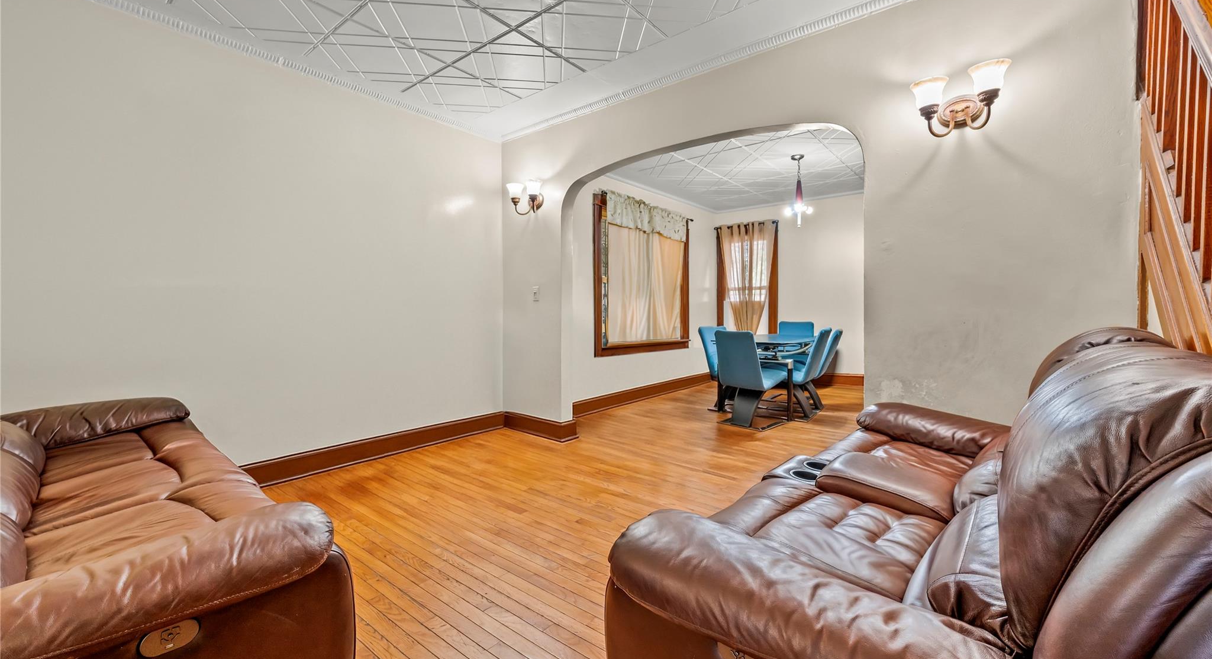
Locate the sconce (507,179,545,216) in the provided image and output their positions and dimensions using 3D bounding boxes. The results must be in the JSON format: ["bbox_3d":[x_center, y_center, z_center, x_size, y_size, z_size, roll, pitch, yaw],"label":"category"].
[{"bbox_3d":[-0.639,-1.077,3.896,0.361,0.248,0.221,1,3,38],"label":"sconce"}]

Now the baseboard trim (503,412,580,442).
[{"bbox_3d":[-0.598,0.836,4.168,0.802,0.150,0.210,1,3,38],"label":"baseboard trim"}]

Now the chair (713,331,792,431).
[{"bbox_3d":[1.371,0.443,4.441,0.613,0.887,0.462,-2,3,-42],"label":"chair"}]

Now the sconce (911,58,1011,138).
[{"bbox_3d":[1.596,-1.016,2.133,0.361,0.248,0.221,1,3,38],"label":"sconce"}]

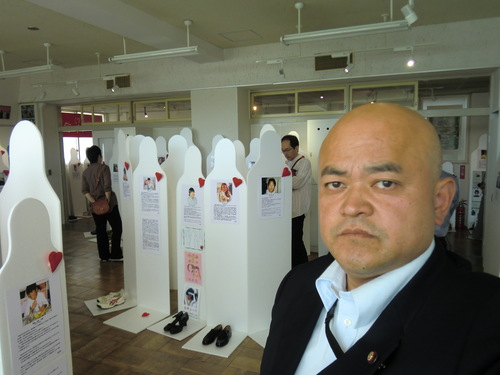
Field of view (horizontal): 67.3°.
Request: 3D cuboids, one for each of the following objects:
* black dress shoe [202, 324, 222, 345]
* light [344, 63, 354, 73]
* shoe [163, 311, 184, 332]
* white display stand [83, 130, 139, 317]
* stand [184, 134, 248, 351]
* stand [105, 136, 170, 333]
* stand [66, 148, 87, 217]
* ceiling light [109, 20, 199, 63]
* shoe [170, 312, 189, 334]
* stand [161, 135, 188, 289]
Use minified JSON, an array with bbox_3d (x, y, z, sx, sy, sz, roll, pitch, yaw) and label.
[{"bbox_3d":[-0.301,1.189,3.054,0.090,0.080,0.248,2,5,25],"label":"black dress shoe"},{"bbox_3d":[1.149,-1.386,4.336,0.070,0.080,0.120,4,49,41],"label":"light"},{"bbox_3d":[-0.653,1.154,3.260,0.080,0.120,0.208,3,6,37],"label":"shoe"},{"bbox_3d":[-1.416,0.306,3.738,0.400,1.758,0.400,-3,5,-36],"label":"white display stand"},{"bbox_3d":[-0.273,0.425,2.973,0.400,1.633,0.400,2,5,23],"label":"stand"},{"bbox_3d":[-1.034,0.377,3.376,0.400,1.670,0.400,2,5,28],"label":"stand"},{"bbox_3d":[-4.293,-0.070,9.109,0.400,1.690,0.400,2,5,22],"label":"stand"},{"bbox_3d":[-1.184,-1.737,4.507,1.250,0.380,0.150,1,5,19],"label":"ceiling light"},{"bbox_3d":[-0.591,1.158,3.216,0.080,0.120,0.208,3,5,31],"label":"shoe"},{"bbox_3d":[-0.795,0.275,4.345,0.400,1.722,0.400,0,4,3],"label":"stand"}]

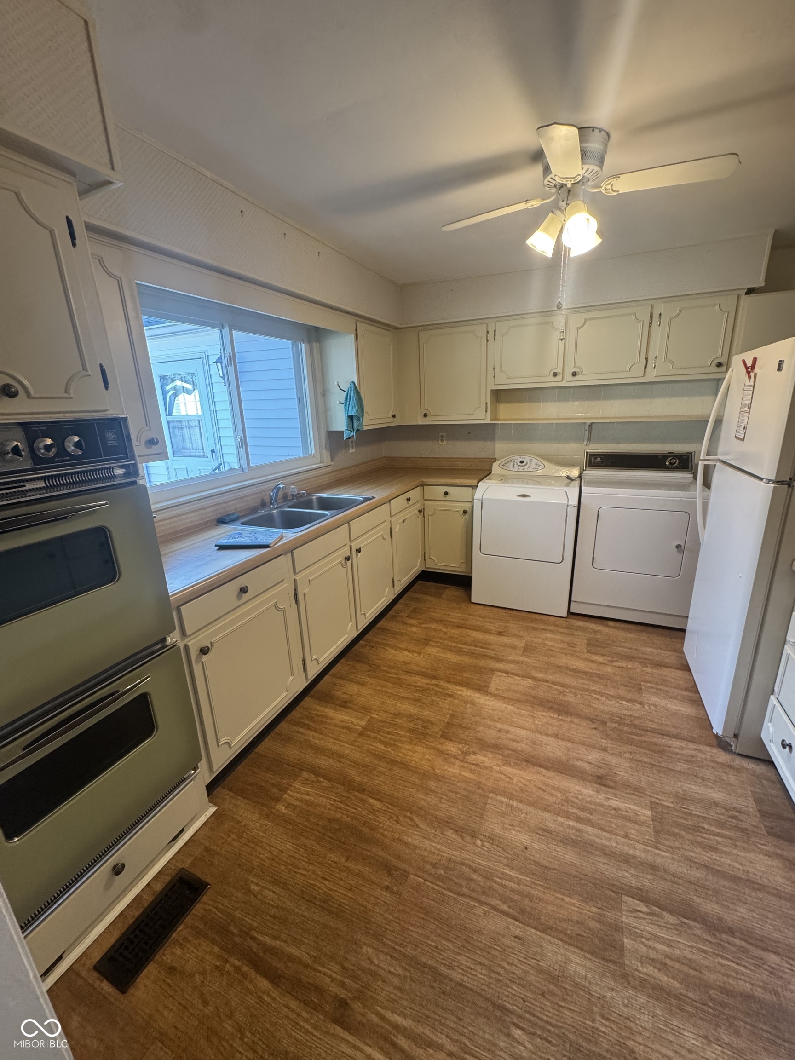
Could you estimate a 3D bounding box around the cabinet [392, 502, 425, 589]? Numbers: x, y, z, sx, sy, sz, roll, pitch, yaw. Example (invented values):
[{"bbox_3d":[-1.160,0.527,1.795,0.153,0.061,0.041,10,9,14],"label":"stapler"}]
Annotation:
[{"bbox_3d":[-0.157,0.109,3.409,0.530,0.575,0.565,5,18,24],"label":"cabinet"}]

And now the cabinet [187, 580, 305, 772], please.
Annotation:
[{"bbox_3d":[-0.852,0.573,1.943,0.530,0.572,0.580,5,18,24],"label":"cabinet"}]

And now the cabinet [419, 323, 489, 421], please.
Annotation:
[{"bbox_3d":[0.503,-1.262,3.530,0.555,0.705,0.320,5,18,24],"label":"cabinet"}]

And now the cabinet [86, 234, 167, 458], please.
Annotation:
[{"bbox_3d":[-1.122,-0.604,1.533,0.325,0.727,0.290,5,18,24],"label":"cabinet"}]

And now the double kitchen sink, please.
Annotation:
[{"bbox_3d":[-0.557,-0.034,2.555,0.530,0.185,0.837,5,18,24],"label":"double kitchen sink"}]

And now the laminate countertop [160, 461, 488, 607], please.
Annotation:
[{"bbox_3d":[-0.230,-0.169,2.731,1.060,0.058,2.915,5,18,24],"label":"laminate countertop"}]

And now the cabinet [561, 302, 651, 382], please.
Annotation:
[{"bbox_3d":[1.487,-1.295,3.054,0.494,0.458,0.320,5,18,24],"label":"cabinet"}]

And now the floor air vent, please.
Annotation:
[{"bbox_3d":[-0.735,1.194,1.305,0.135,0.012,0.294,5,18,24],"label":"floor air vent"}]

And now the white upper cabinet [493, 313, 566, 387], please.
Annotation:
[{"bbox_3d":[1.019,-1.338,3.262,0.494,0.458,0.320,5,18,24],"label":"white upper cabinet"}]

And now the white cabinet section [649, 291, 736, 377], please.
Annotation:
[{"bbox_3d":[1.947,-1.264,2.864,0.435,0.458,0.310,5,18,24],"label":"white cabinet section"}]

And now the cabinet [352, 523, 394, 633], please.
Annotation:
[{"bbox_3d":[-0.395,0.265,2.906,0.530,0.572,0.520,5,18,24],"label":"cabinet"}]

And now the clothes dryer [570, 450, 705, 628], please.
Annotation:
[{"bbox_3d":[1.706,0.010,3.111,0.722,1.090,0.685,5,18,24],"label":"clothes dryer"}]

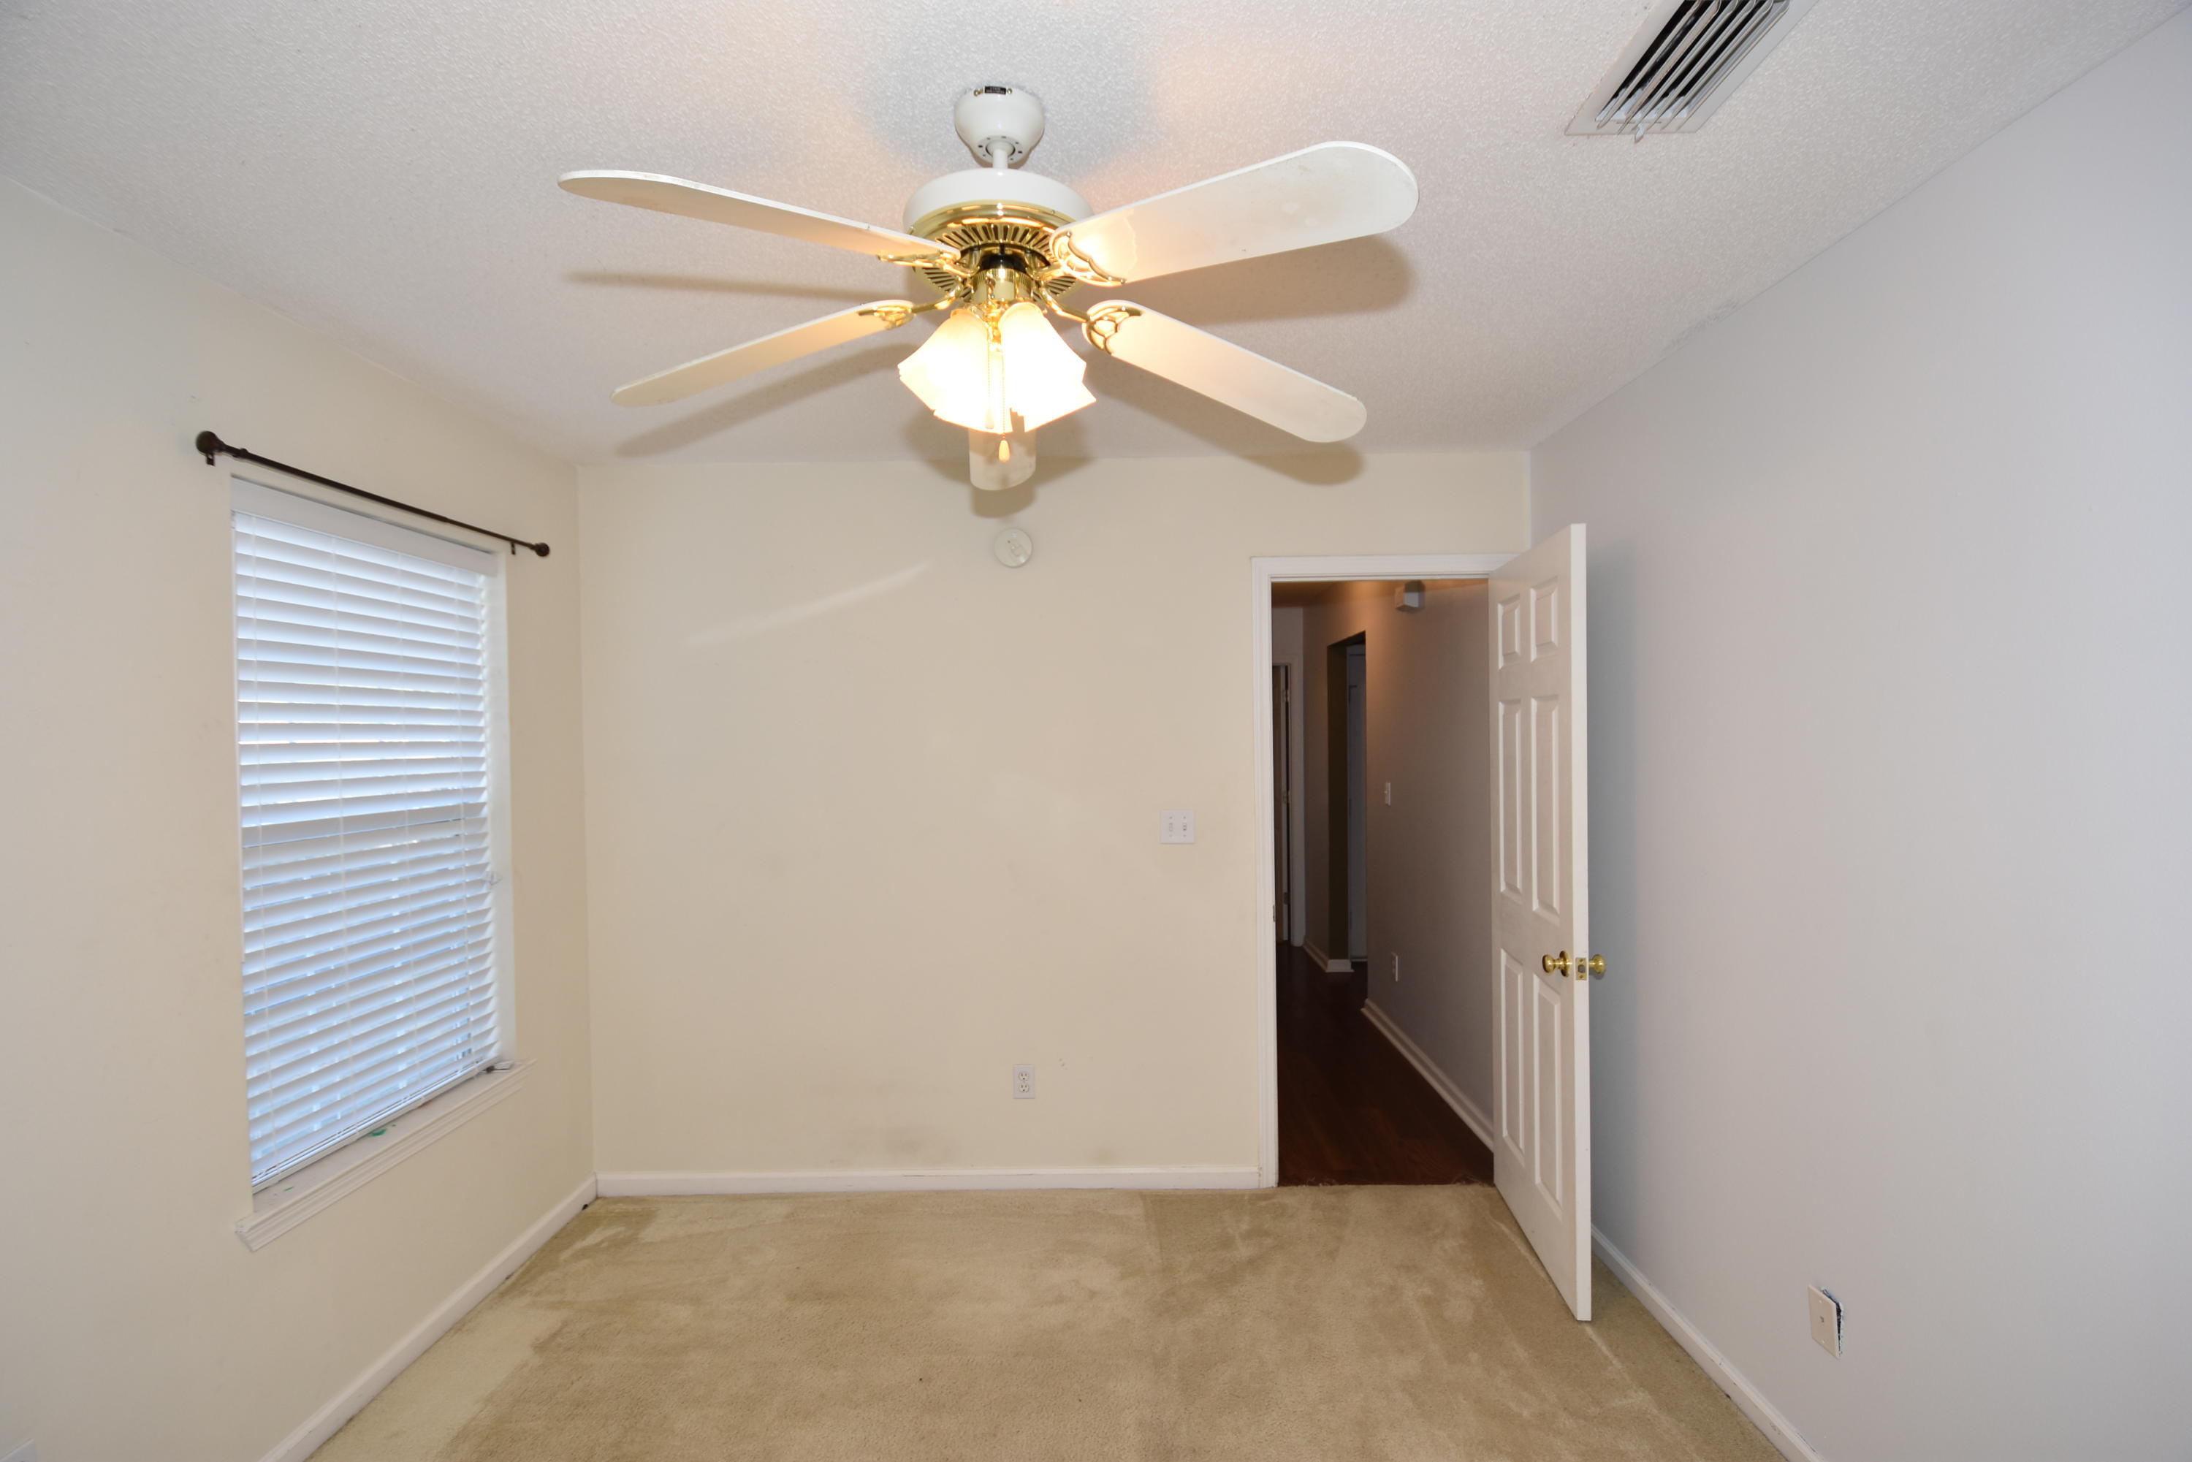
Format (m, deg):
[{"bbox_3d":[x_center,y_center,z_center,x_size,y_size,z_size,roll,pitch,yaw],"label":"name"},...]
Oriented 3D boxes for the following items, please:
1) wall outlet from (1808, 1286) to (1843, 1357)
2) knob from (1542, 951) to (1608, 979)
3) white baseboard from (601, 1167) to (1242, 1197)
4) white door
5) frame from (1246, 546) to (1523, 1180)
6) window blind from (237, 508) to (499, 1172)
[{"bbox_3d":[1.464,1.189,1.836,0.012,0.112,0.072,-1,1,1],"label":"wall outlet"},{"bbox_3d":[1.258,0.617,2.412,0.154,0.065,0.065,-1,1,7],"label":"knob"},{"bbox_3d":[-0.575,1.523,3.088,2.254,0.079,0.014,-1,1,0],"label":"white baseboard"},{"bbox_3d":[1.294,0.494,2.703,0.039,2.052,0.726,-1,1,7],"label":"white door"},{"bbox_3d":[0.986,0.477,3.117,0.895,2.125,0.122,-1,1,0],"label":"frame"},{"bbox_3d":[-1.787,0.236,2.285,0.061,1.492,0.812,-1,1,1],"label":"window blind"}]

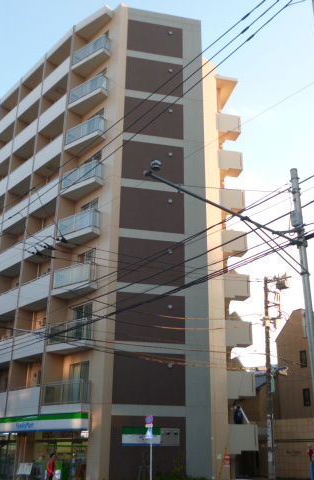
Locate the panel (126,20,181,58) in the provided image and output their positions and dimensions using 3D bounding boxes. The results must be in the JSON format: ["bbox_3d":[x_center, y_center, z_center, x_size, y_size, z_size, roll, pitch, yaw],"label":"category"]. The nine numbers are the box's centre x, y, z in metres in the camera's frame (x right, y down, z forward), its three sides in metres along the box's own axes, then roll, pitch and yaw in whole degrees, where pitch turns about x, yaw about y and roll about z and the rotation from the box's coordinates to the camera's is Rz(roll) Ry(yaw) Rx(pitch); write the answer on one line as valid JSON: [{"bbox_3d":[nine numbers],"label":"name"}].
[{"bbox_3d":[-0.070,-12.314,31.812,3.443,2.397,0.100,5,-22,-11],"label":"panel"}]

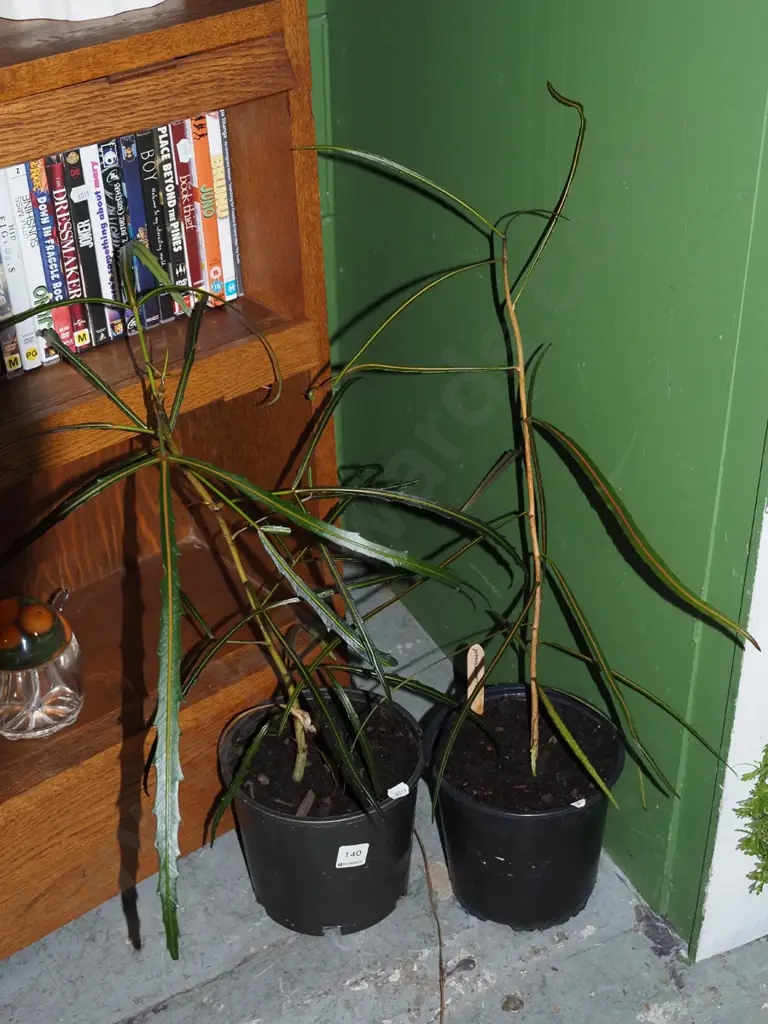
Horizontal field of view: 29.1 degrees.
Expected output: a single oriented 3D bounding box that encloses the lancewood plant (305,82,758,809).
[{"bbox_3d":[0.114,0.007,1.315,0.280,0.660,0.470,-16,37,-20],"label":"lancewood plant"}]

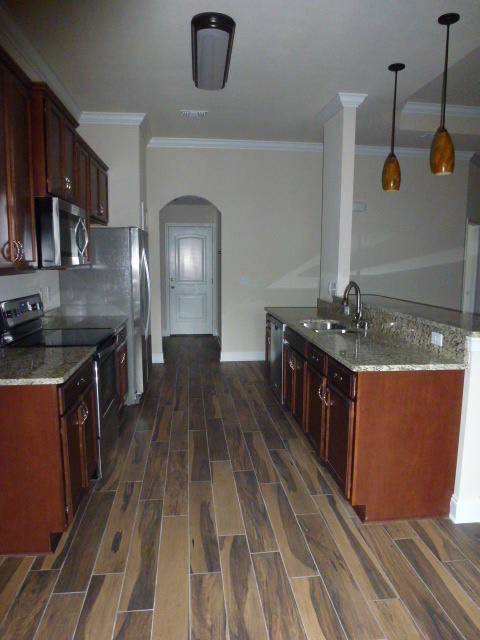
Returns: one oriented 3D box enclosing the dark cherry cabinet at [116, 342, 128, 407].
[{"bbox_3d":[-1.390,0.498,4.051,0.620,0.860,0.690,-1,8,-7],"label":"dark cherry cabinet"}]

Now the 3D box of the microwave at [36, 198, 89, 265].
[{"bbox_3d":[-1.369,-0.594,3.117,0.423,0.427,0.761,-1,8,-7],"label":"microwave"}]

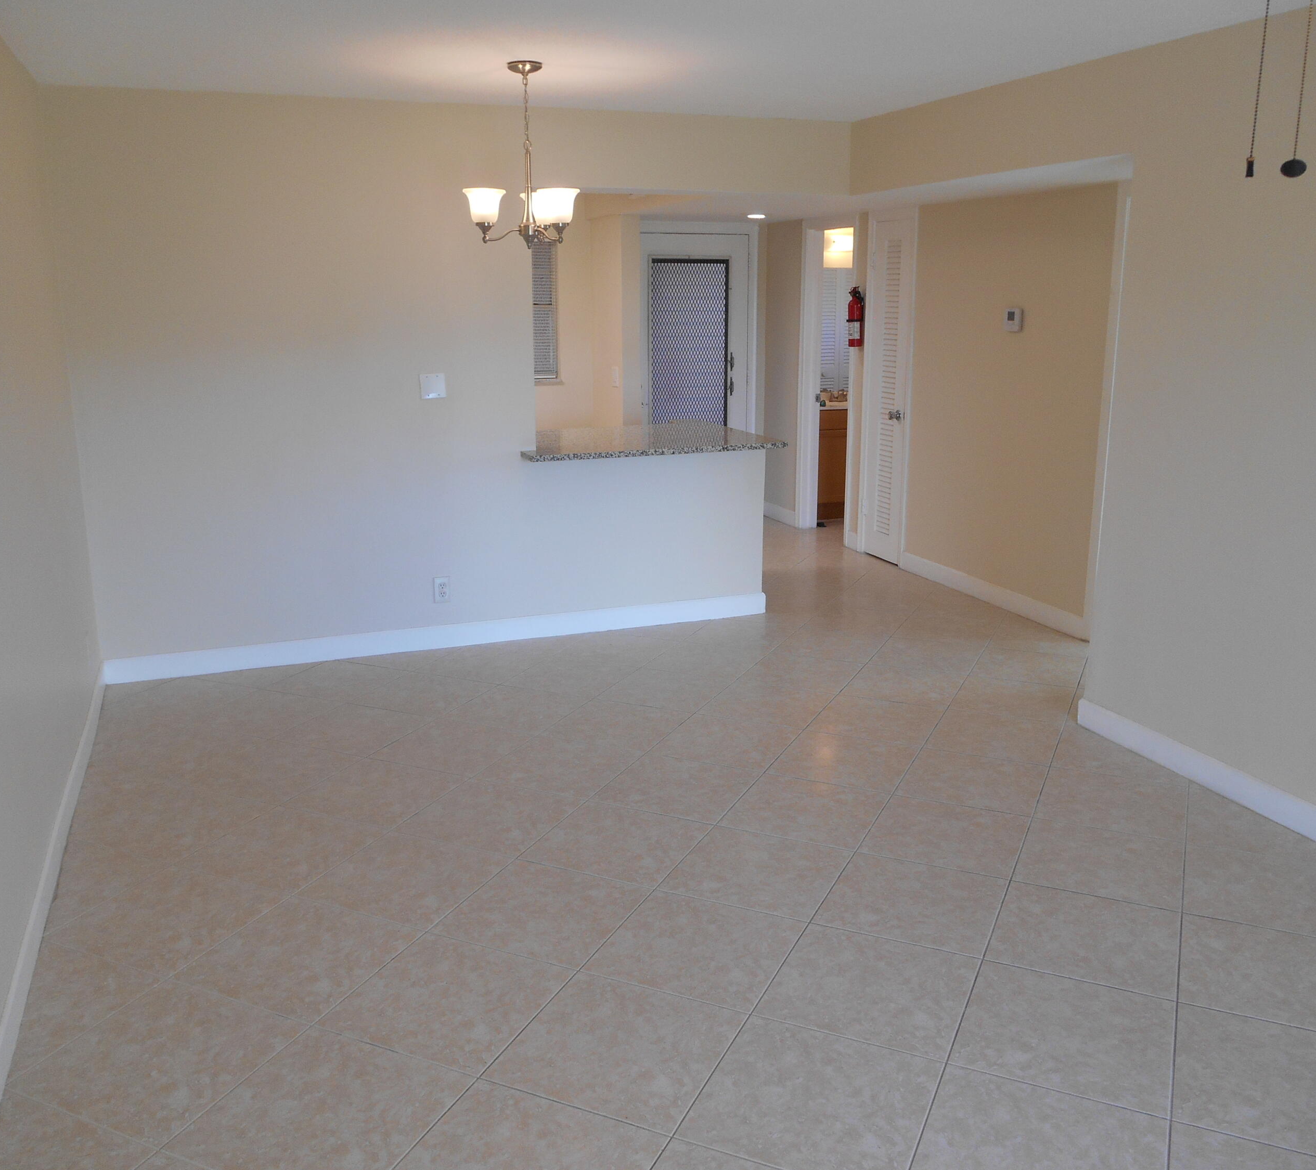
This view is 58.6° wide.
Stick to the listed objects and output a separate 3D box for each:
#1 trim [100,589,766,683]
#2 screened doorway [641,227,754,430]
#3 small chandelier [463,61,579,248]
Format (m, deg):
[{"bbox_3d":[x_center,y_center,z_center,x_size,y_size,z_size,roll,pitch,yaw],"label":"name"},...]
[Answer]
[{"bbox_3d":[-0.919,0.237,5.602,3.146,0.110,0.018,-6,15,-20],"label":"trim"},{"bbox_3d":[0.287,-1.471,8.395,0.876,2.060,0.080,-6,15,-20],"label":"screened doorway"},{"bbox_3d":[-0.497,-1.558,4.276,0.435,0.628,0.435,-2,14,-6],"label":"small chandelier"}]

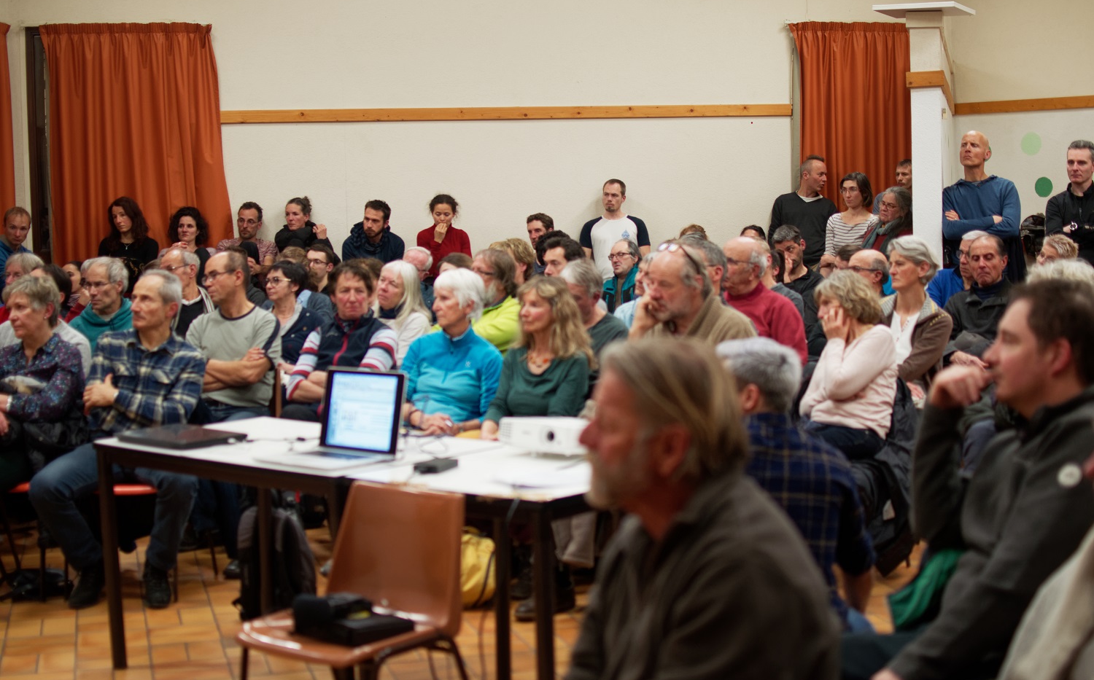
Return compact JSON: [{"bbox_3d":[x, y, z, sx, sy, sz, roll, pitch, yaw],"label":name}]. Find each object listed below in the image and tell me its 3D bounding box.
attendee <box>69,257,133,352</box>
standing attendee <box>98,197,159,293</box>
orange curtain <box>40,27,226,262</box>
[{"bbox_3d":[-2.094,0.278,7.239,0.500,1.304,0.800,1,5,20],"label":"attendee"},{"bbox_3d":[-2.724,-0.117,10.269,0.450,1.630,0.320,-2,5,-9],"label":"standing attendee"},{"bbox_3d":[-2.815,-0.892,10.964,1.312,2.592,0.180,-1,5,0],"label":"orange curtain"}]

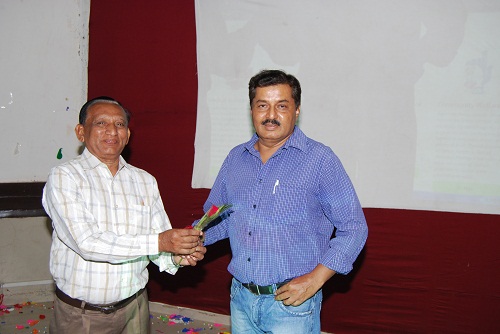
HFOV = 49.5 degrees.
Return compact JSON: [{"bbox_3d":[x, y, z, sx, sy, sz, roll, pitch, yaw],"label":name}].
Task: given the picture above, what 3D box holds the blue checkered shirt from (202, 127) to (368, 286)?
[{"bbox_3d":[0.100,0.130,1.930,0.580,0.550,0.340,2,3,27],"label":"blue checkered shirt"}]

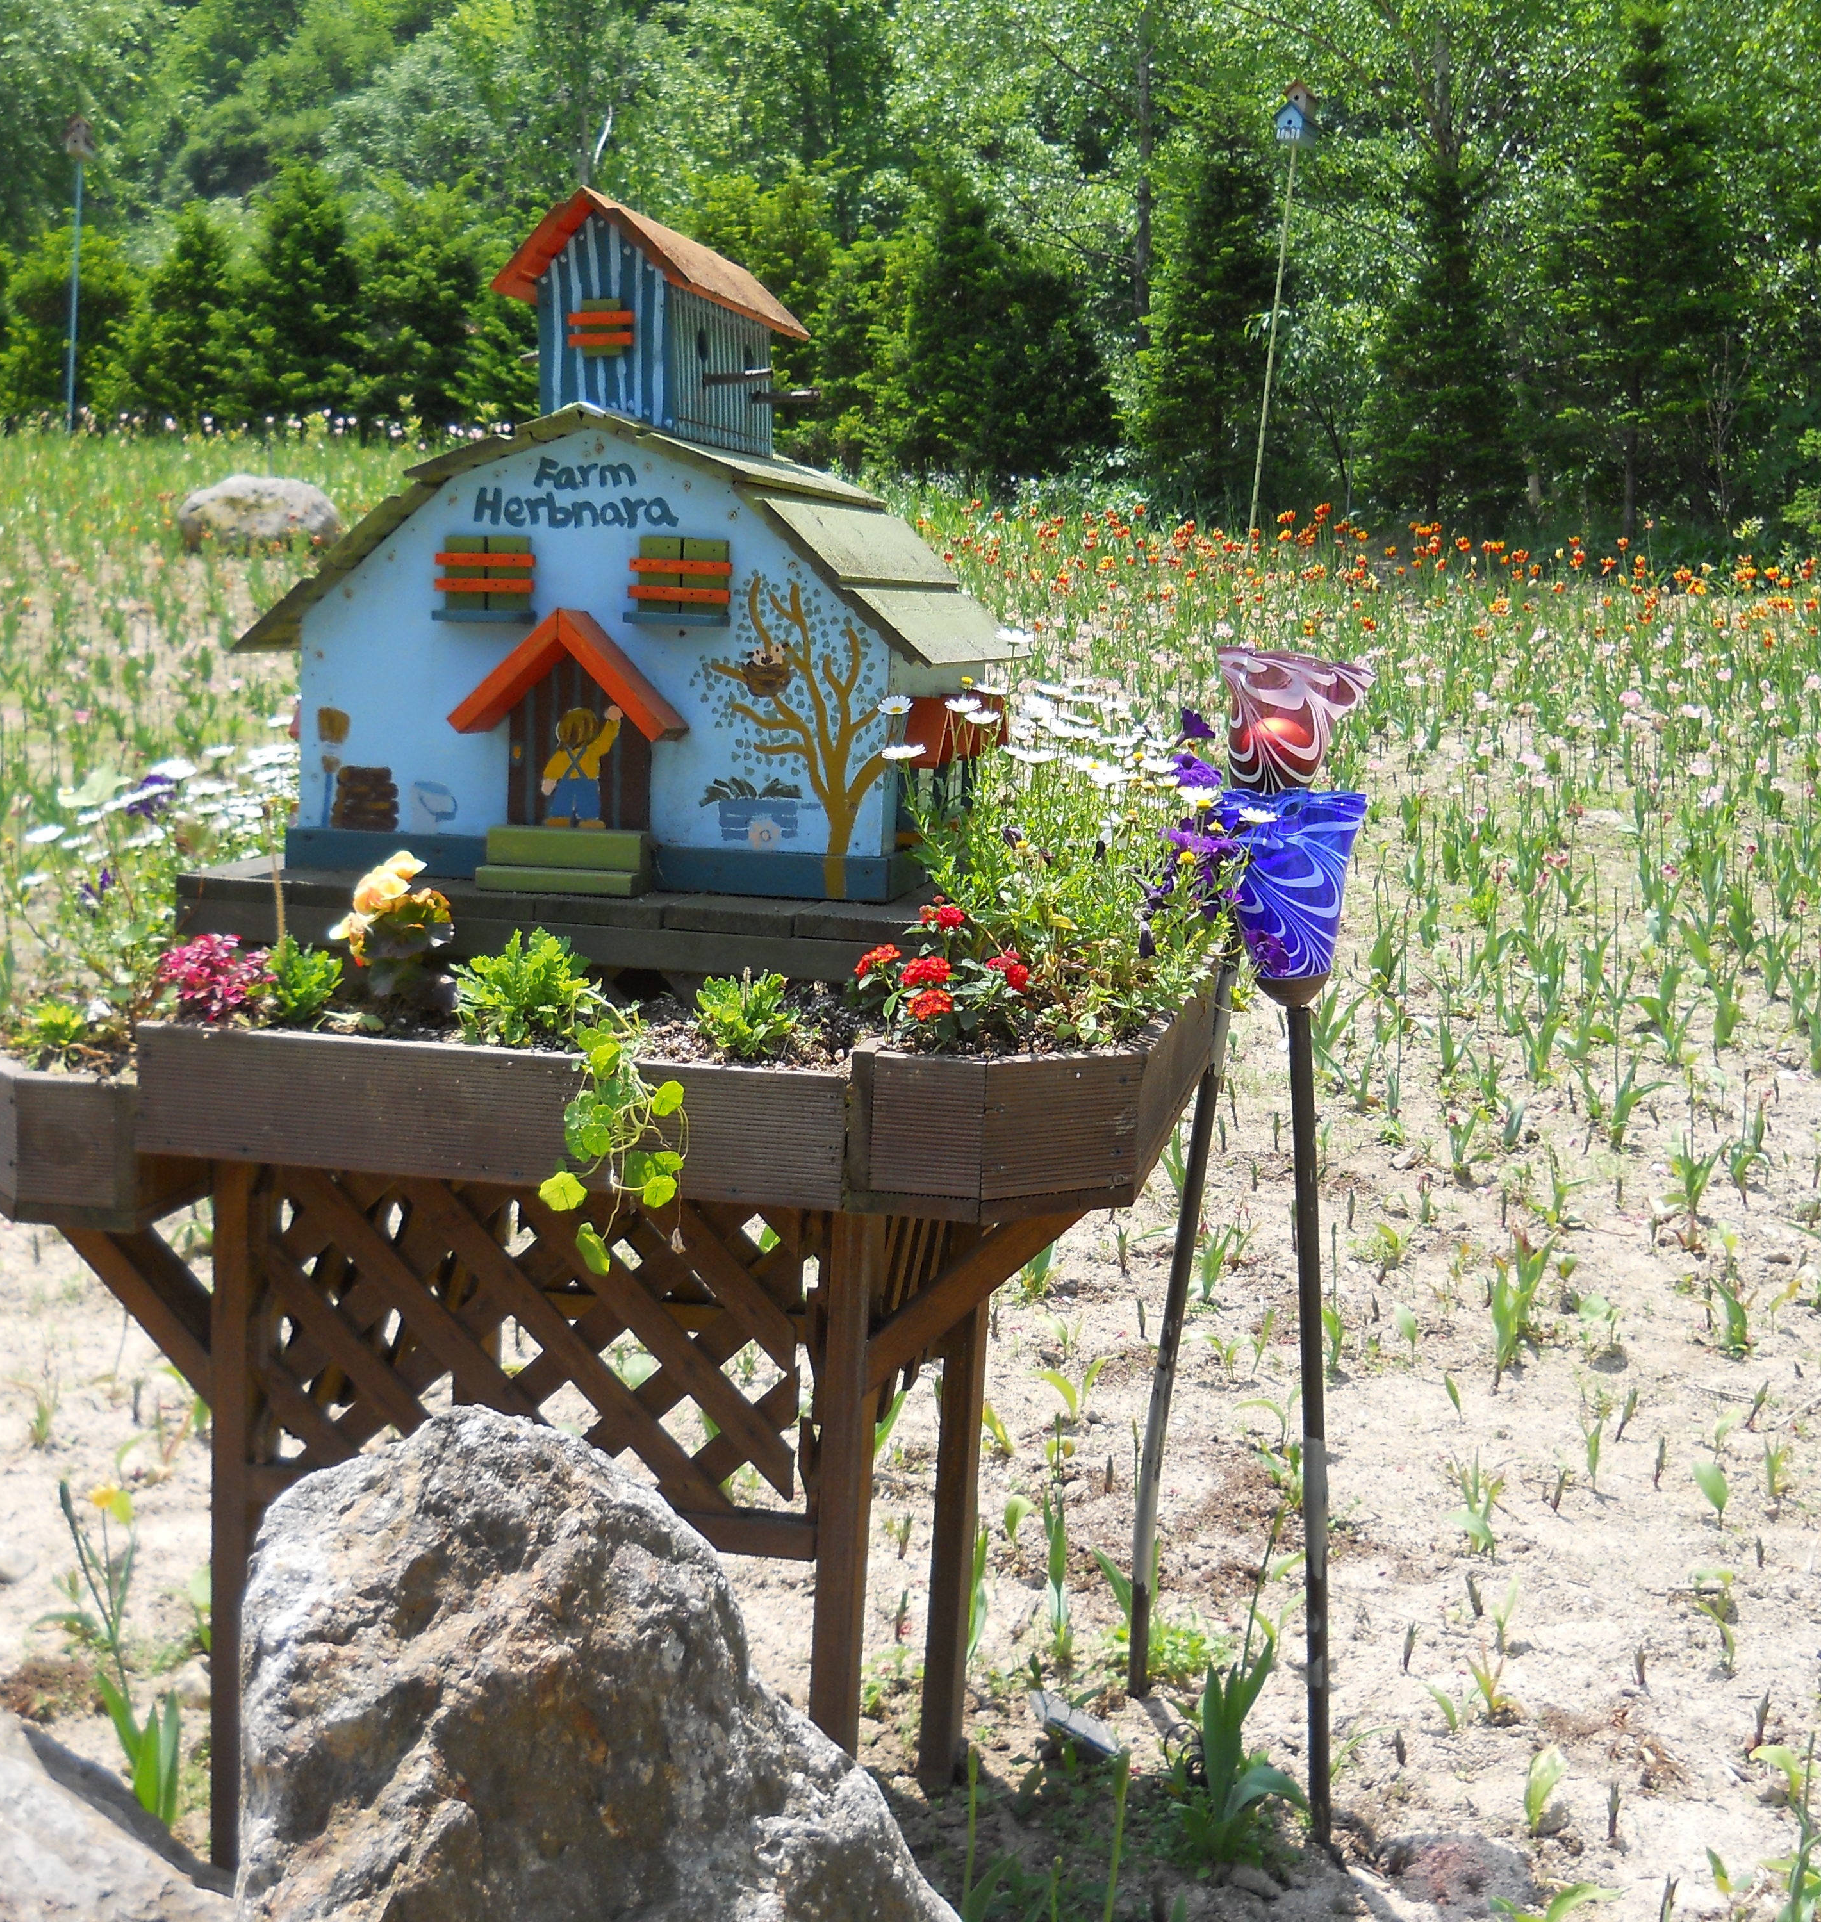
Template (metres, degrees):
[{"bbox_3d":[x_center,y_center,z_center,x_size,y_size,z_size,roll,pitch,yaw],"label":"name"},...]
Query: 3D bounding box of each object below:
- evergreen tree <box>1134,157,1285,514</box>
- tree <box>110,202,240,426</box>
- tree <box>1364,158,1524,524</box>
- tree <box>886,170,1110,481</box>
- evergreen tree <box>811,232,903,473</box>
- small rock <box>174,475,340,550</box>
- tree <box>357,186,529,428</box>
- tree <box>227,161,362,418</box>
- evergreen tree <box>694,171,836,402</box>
[{"bbox_3d":[1.986,-4.153,18.300,1.020,2.570,1.020,1,7,0],"label":"evergreen tree"},{"bbox_3d":[-6.706,-5.893,25.000,1.260,2.050,1.260,1,7,0],"label":"tree"},{"bbox_3d":[3.467,-4.007,17.800,1.040,2.430,1.040,1,7,0],"label":"tree"},{"bbox_3d":[0.763,-5.552,24.000,2.000,2.750,1.950,2,7,2],"label":"tree"},{"bbox_3d":[-0.440,-4.761,21.500,0.900,1.930,0.900,1,7,0],"label":"evergreen tree"},{"bbox_3d":[-4.003,-2.744,16.800,1.000,0.480,0.750,0,7,-13],"label":"small rock"},{"bbox_3d":[-4.758,-6.661,28.000,1.800,2.500,1.750,1,7,-10],"label":"tree"},{"bbox_3d":[-5.574,-6.036,24.800,1.270,2.410,1.270,1,7,0],"label":"tree"},{"bbox_3d":[-1.279,-5.697,23.800,1.320,2.370,1.320,1,7,0],"label":"evergreen tree"}]

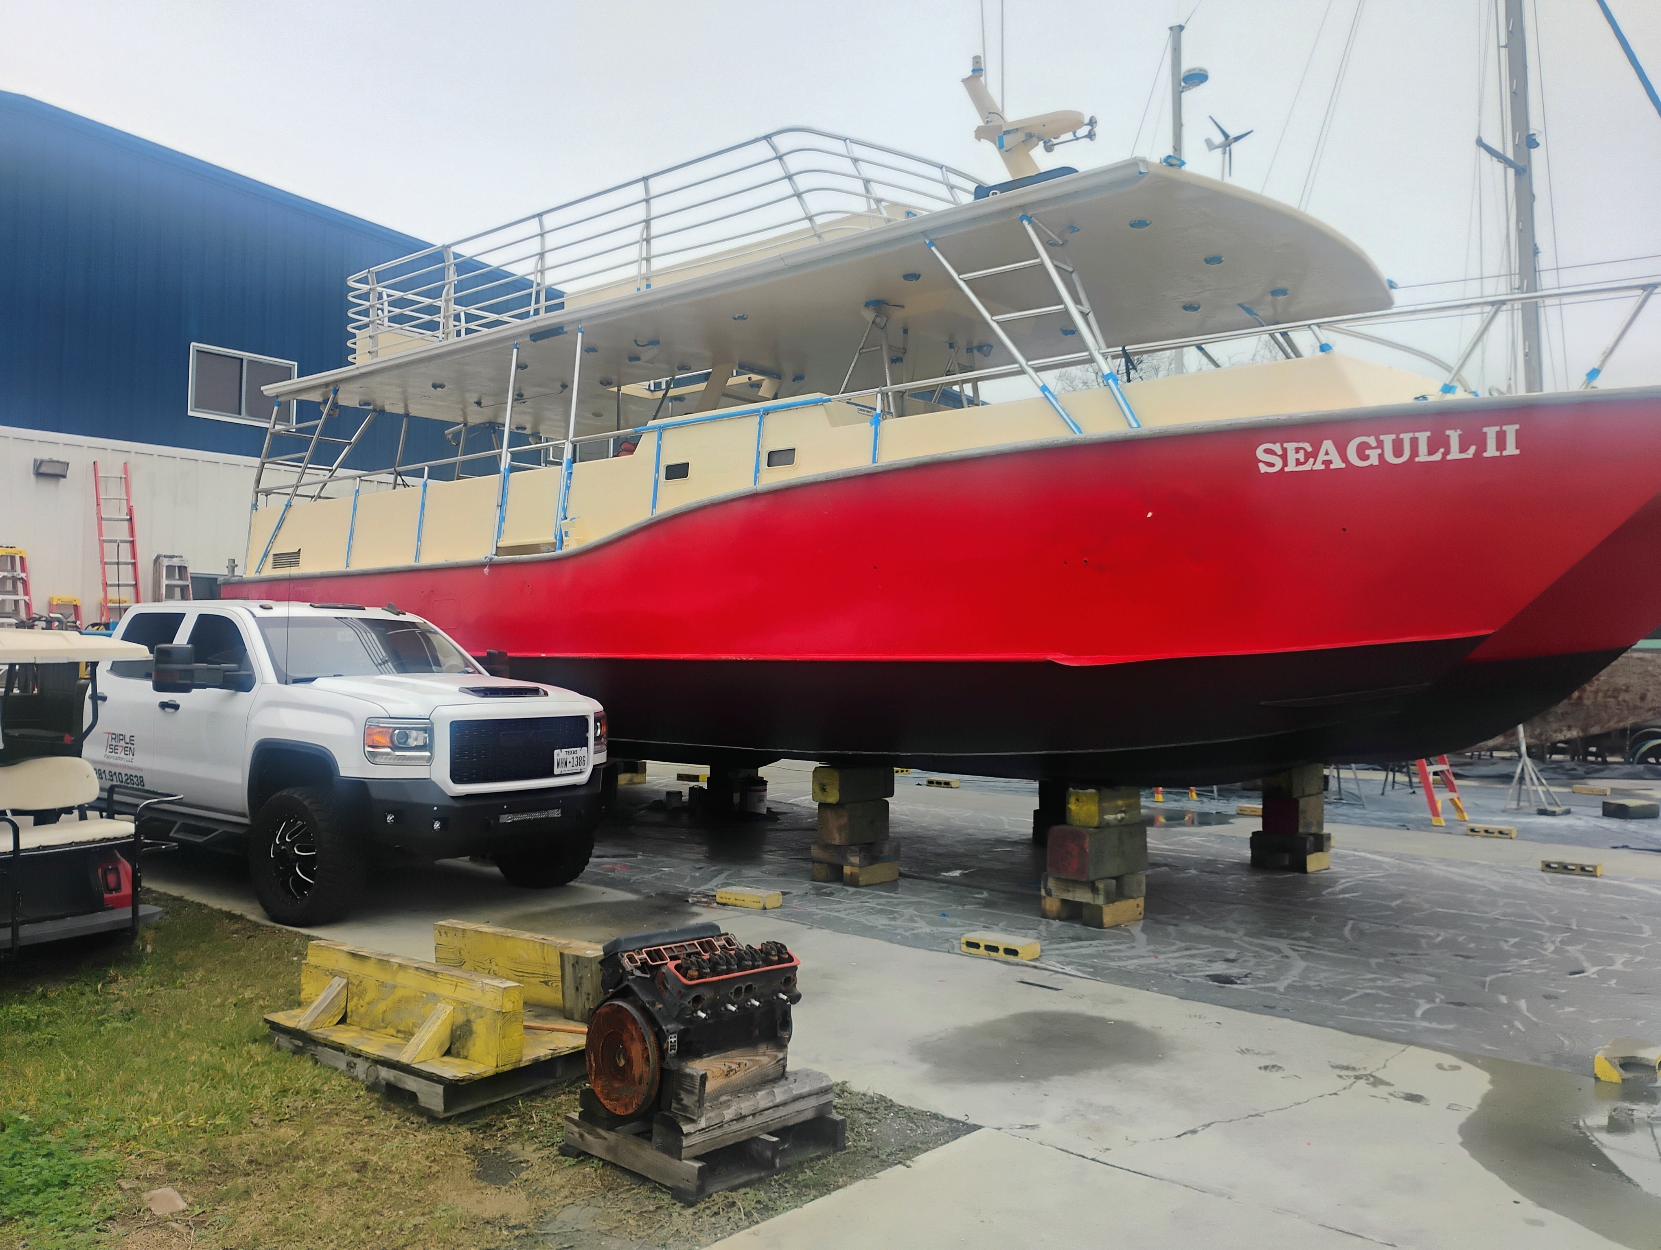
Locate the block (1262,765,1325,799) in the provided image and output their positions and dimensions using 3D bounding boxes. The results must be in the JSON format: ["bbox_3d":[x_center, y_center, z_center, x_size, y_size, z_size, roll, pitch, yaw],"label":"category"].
[{"bbox_3d":[3.784,1.281,11.012,0.250,0.240,0.540,-1,-2,43],"label":"block"}]

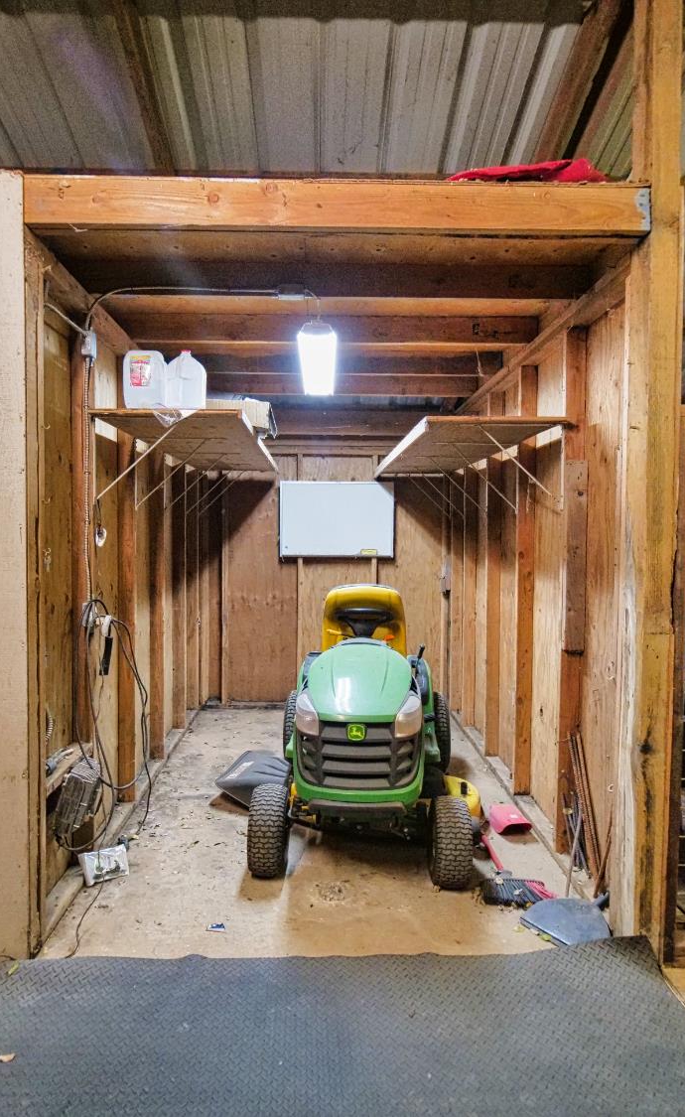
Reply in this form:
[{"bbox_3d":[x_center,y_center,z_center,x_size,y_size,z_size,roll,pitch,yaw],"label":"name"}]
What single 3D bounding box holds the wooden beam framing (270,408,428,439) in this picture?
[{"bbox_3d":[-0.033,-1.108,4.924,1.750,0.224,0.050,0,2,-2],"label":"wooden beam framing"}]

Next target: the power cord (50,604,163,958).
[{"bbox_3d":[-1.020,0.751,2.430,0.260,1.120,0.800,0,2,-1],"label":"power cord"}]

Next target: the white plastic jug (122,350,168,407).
[{"bbox_3d":[-0.854,-0.764,2.631,0.150,0.263,0.140,0,2,-2],"label":"white plastic jug"}]

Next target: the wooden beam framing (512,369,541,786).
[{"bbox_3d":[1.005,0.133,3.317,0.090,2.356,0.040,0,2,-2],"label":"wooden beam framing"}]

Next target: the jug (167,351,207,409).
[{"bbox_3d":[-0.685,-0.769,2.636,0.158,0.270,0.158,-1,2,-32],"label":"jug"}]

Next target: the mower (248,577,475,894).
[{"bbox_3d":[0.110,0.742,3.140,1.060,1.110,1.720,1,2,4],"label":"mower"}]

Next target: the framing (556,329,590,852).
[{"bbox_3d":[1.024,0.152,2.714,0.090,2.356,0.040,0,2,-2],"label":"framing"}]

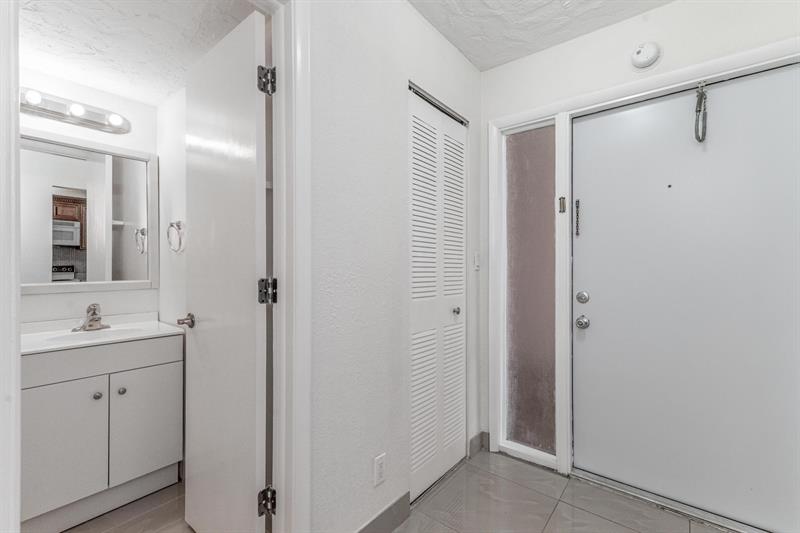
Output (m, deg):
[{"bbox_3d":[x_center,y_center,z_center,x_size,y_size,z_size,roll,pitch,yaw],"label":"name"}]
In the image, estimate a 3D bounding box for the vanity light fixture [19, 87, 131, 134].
[{"bbox_3d":[-1.672,-0.805,1.831,0.150,0.115,0.500,0,0,38],"label":"vanity light fixture"}]

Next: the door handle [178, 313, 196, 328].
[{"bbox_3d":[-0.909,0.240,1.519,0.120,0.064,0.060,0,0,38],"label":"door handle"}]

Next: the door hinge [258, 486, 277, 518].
[{"bbox_3d":[-0.455,0.826,1.227,0.050,0.090,0.050,0,0,38],"label":"door hinge"}]

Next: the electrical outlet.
[{"bbox_3d":[-0.080,0.864,1.507,0.008,0.116,0.071,0,0,38],"label":"electrical outlet"}]

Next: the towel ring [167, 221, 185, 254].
[{"bbox_3d":[-1.219,-0.161,1.933,0.170,0.170,0.065,0,0,38],"label":"towel ring"}]

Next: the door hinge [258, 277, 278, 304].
[{"bbox_3d":[-0.457,0.088,1.230,0.050,0.090,0.050,0,0,38],"label":"door hinge"}]

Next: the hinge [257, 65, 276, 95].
[{"bbox_3d":[-0.458,-0.651,1.232,0.050,0.090,0.050,0,0,38],"label":"hinge"}]

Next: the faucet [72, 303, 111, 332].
[{"bbox_3d":[-1.594,0.267,1.851,0.130,0.140,0.160,0,0,38],"label":"faucet"}]

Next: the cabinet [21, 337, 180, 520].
[{"bbox_3d":[-1.521,0.771,1.787,0.430,0.815,0.630,0,0,38],"label":"cabinet"}]

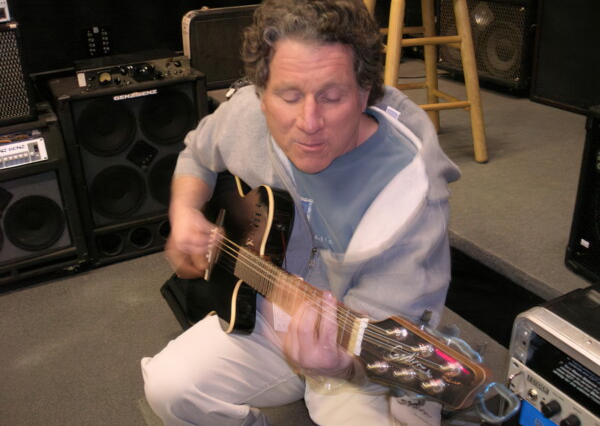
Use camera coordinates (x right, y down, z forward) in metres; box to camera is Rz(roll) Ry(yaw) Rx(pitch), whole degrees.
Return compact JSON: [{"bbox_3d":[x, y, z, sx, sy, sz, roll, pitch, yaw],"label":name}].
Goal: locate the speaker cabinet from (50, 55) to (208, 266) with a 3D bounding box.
[{"bbox_3d":[-0.776,-0.262,2.780,0.627,0.790,0.458,-13,26,-23],"label":"speaker cabinet"}]

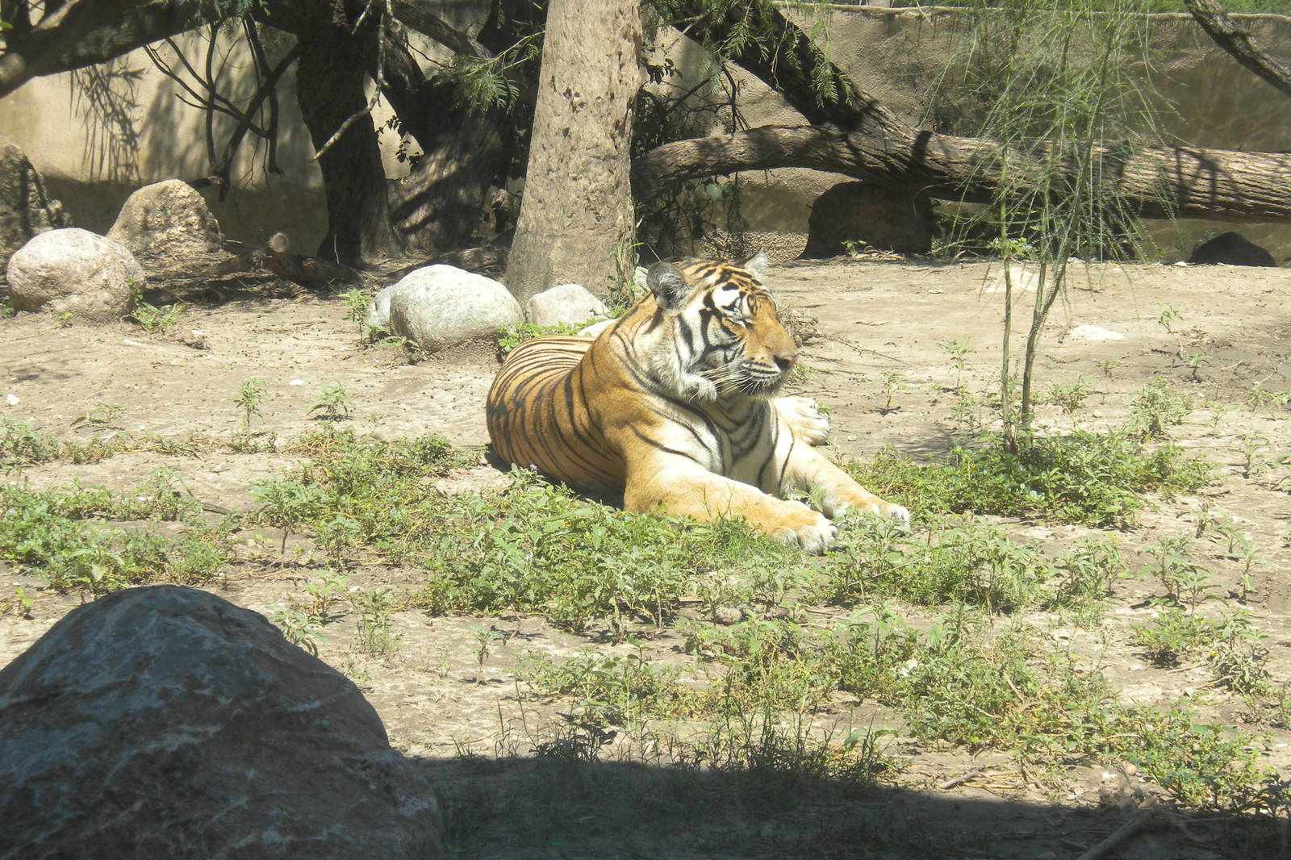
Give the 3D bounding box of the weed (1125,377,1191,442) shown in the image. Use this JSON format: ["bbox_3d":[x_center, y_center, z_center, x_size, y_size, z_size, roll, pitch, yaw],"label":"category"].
[{"bbox_3d":[1.460,-0.062,10.615,0.190,0.176,0.171,0,10,0],"label":"weed"}]

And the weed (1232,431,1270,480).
[{"bbox_3d":[1.624,0.068,10.006,0.105,0.129,0.095,0,10,0],"label":"weed"}]

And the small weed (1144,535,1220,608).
[{"bbox_3d":[1.172,0.300,8.157,0.165,0.155,0.150,0,9,0],"label":"small weed"}]

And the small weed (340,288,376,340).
[{"bbox_3d":[-0.983,-0.400,12.713,0.124,0.167,0.112,0,11,0],"label":"small weed"}]

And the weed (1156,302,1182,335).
[{"bbox_3d":[1.774,-0.381,12.620,0.090,0.105,0.090,0,9,0],"label":"weed"}]

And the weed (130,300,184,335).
[{"bbox_3d":[-1.657,-0.385,12.659,0.188,0.110,0.160,0,10,0],"label":"weed"}]

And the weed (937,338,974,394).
[{"bbox_3d":[0.942,-0.195,11.299,0.110,0.150,0.105,0,9,0],"label":"weed"}]

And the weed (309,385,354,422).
[{"bbox_3d":[-0.910,-0.094,10.788,0.130,0.110,0.120,0,9,0],"label":"weed"}]

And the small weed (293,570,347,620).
[{"bbox_3d":[-0.696,0.352,8.003,0.112,0.100,0.105,0,9,0],"label":"small weed"}]

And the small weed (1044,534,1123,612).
[{"bbox_3d":[0.991,0.326,8.411,0.177,0.170,0.151,0,10,0],"label":"small weed"}]

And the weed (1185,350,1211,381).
[{"bbox_3d":[1.771,-0.210,11.953,0.084,0.089,0.076,0,11,0],"label":"weed"}]

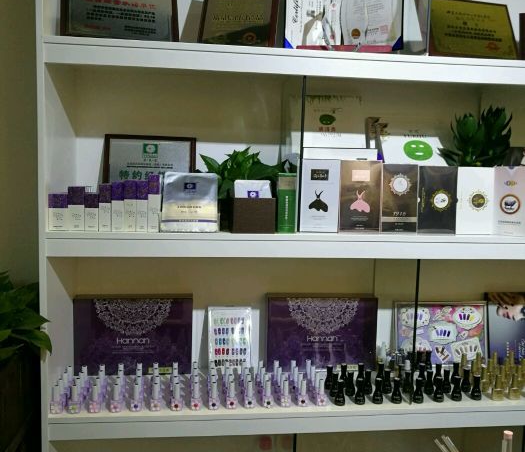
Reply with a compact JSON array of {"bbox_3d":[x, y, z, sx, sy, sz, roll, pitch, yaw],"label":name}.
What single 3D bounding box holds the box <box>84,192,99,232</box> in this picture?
[{"bbox_3d":[-0.479,-0.037,1.544,0.037,0.105,0.037,1,5,-7],"label":"box"}]

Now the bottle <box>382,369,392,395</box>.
[{"bbox_3d":[0.397,0.494,1.732,0.032,0.074,0.032,1,5,-7],"label":"bottle"}]

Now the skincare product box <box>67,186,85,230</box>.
[{"bbox_3d":[-0.474,-0.044,1.407,0.039,0.111,0.040,1,6,-7],"label":"skincare product box"}]

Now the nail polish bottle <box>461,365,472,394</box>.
[{"bbox_3d":[0.629,0.475,1.684,0.029,0.067,0.029,1,5,-7],"label":"nail polish bottle"}]

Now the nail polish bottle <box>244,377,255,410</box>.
[{"bbox_3d":[-0.035,0.465,1.508,0.029,0.074,0.027,1,6,-7],"label":"nail polish bottle"}]

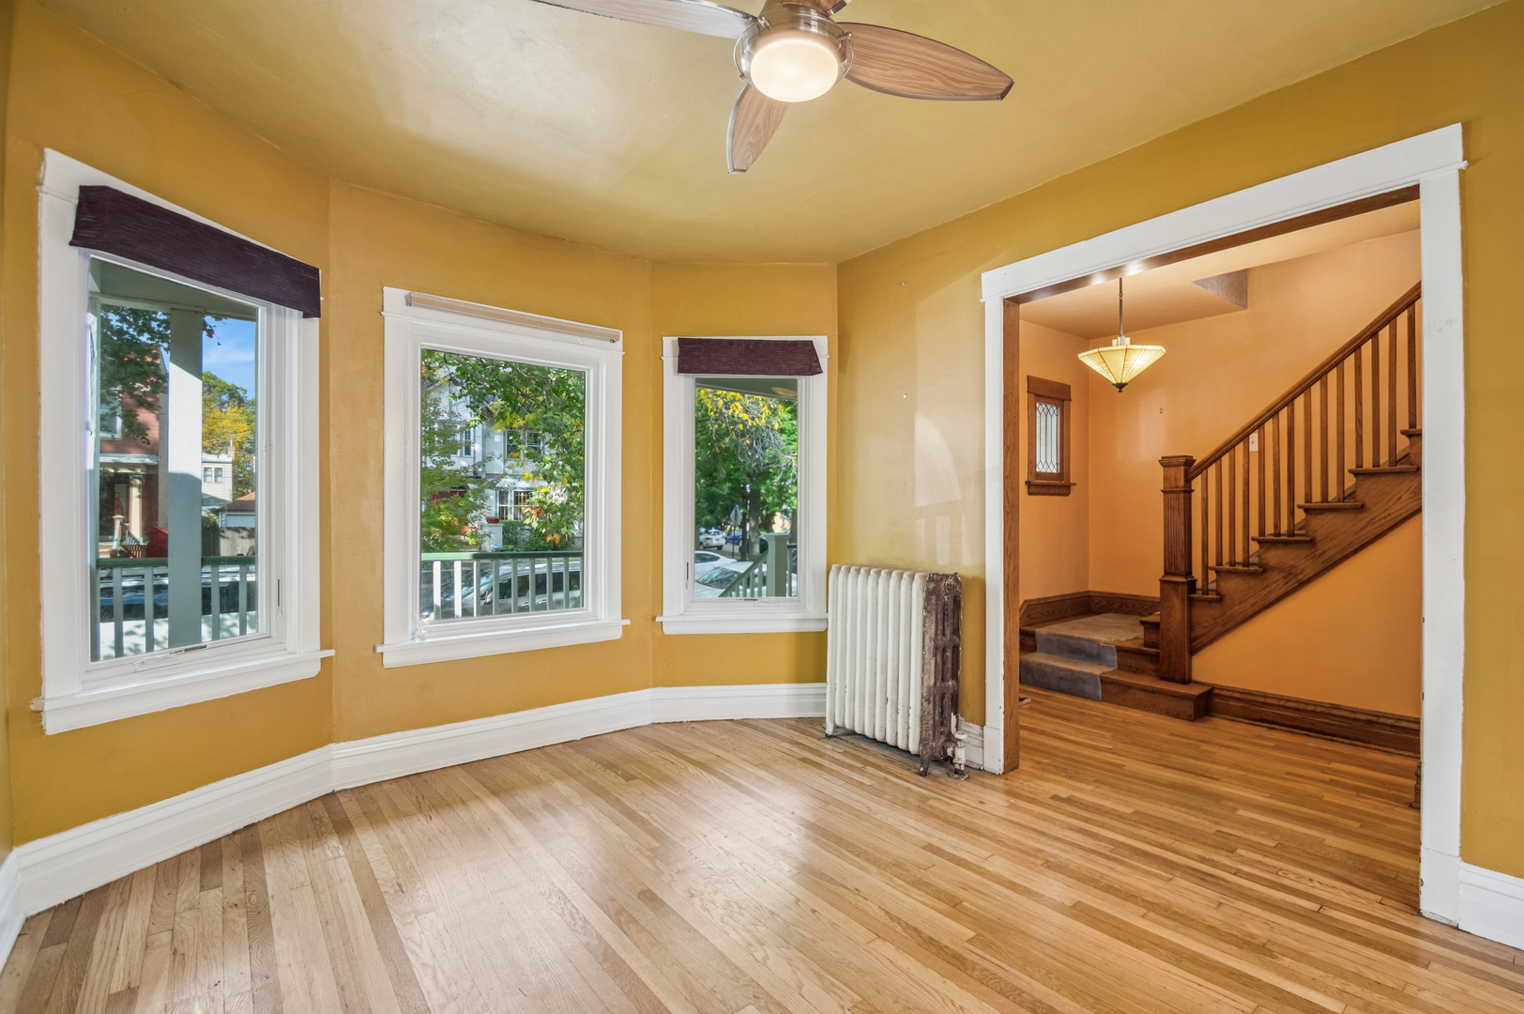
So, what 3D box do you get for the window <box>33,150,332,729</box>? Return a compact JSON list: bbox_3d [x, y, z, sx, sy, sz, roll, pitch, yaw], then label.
[{"bbox_3d":[-2.158,-0.176,2.462,0.117,1.853,0.950,0,0,19],"label":"window"}]

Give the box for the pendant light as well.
[{"bbox_3d":[2.030,-1.100,3.593,0.435,0.880,0.435,0,0,-40],"label":"pendant light"}]

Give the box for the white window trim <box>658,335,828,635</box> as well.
[{"bbox_3d":[-0.112,-0.147,3.934,1.070,1.833,0.117,0,0,-6],"label":"white window trim"}]

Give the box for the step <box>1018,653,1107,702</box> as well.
[{"bbox_3d":[2.216,1.212,4.606,0.281,0.185,0.595,0,0,-40],"label":"step"}]

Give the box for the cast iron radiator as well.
[{"bbox_3d":[0.678,0.819,3.425,0.294,0.972,0.770,0,0,-40],"label":"cast iron radiator"}]

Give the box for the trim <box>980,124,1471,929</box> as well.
[{"bbox_3d":[1.657,0.057,2.599,0.072,2.495,1.655,0,0,-41],"label":"trim"}]

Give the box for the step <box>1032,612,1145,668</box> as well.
[{"bbox_3d":[2.768,1.029,5.045,1.207,0.187,0.639,0,0,-40],"label":"step"}]

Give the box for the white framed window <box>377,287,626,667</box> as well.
[{"bbox_3d":[-1.325,-0.147,3.424,1.288,1.833,0.117,0,0,-35],"label":"white framed window"}]

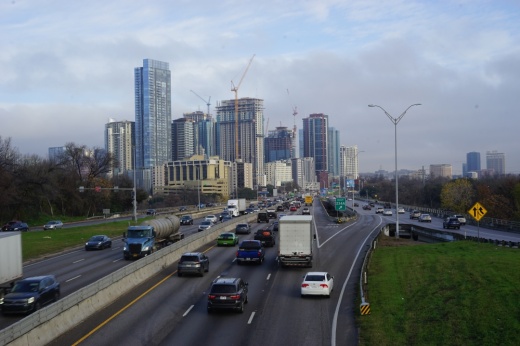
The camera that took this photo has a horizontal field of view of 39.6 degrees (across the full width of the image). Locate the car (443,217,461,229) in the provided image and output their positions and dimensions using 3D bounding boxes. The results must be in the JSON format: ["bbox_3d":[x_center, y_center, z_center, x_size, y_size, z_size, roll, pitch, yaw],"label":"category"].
[{"bbox_3d":[30.700,8.000,115.500,1.850,1.600,4.550,-1,0,2],"label":"car"}]

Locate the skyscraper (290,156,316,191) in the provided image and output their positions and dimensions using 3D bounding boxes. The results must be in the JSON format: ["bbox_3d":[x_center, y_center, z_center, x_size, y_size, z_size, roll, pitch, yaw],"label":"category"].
[{"bbox_3d":[66.905,1.538,1110.000,20.000,52.290,38.000,-1,0,39],"label":"skyscraper"}]

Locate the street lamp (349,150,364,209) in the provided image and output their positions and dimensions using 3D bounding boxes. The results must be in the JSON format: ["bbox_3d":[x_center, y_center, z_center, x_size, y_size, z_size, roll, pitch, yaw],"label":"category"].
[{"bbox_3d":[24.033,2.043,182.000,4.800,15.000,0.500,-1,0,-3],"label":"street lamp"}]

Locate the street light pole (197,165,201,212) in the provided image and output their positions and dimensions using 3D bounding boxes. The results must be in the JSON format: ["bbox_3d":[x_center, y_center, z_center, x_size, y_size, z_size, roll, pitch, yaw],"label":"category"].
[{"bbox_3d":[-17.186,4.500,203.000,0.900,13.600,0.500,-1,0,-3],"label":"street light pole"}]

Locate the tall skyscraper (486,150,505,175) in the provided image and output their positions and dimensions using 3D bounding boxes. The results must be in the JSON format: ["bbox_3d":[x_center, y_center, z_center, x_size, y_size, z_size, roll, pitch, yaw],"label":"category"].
[{"bbox_3d":[522.544,-17.736,1600.000,38.000,58.000,33.000,-1,0,19],"label":"tall skyscraper"}]

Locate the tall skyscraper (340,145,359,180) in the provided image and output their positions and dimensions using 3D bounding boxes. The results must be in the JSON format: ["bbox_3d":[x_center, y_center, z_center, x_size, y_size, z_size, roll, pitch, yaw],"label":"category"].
[{"bbox_3d":[120.964,-6.720,970.000,15.000,60.480,25.000,-1,0,39],"label":"tall skyscraper"}]

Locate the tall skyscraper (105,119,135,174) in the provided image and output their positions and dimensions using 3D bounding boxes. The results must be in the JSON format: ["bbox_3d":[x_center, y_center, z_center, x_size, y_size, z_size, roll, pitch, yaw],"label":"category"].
[{"bbox_3d":[-185.479,-20.833,970.000,44.000,99.460,24.000,-1,0,39],"label":"tall skyscraper"}]

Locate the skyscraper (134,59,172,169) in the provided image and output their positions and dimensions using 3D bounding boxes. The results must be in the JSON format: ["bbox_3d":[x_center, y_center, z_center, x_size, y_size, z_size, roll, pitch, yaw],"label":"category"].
[{"bbox_3d":[-140.928,-61.863,955.000,28.000,177.980,40.000,-1,0,39],"label":"skyscraper"}]

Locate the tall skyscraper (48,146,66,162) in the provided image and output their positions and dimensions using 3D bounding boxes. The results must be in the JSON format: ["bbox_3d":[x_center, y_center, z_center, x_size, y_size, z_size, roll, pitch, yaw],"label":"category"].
[{"bbox_3d":[-448.940,-21.061,1600.000,38.000,72.000,33.000,-1,0,-13],"label":"tall skyscraper"}]

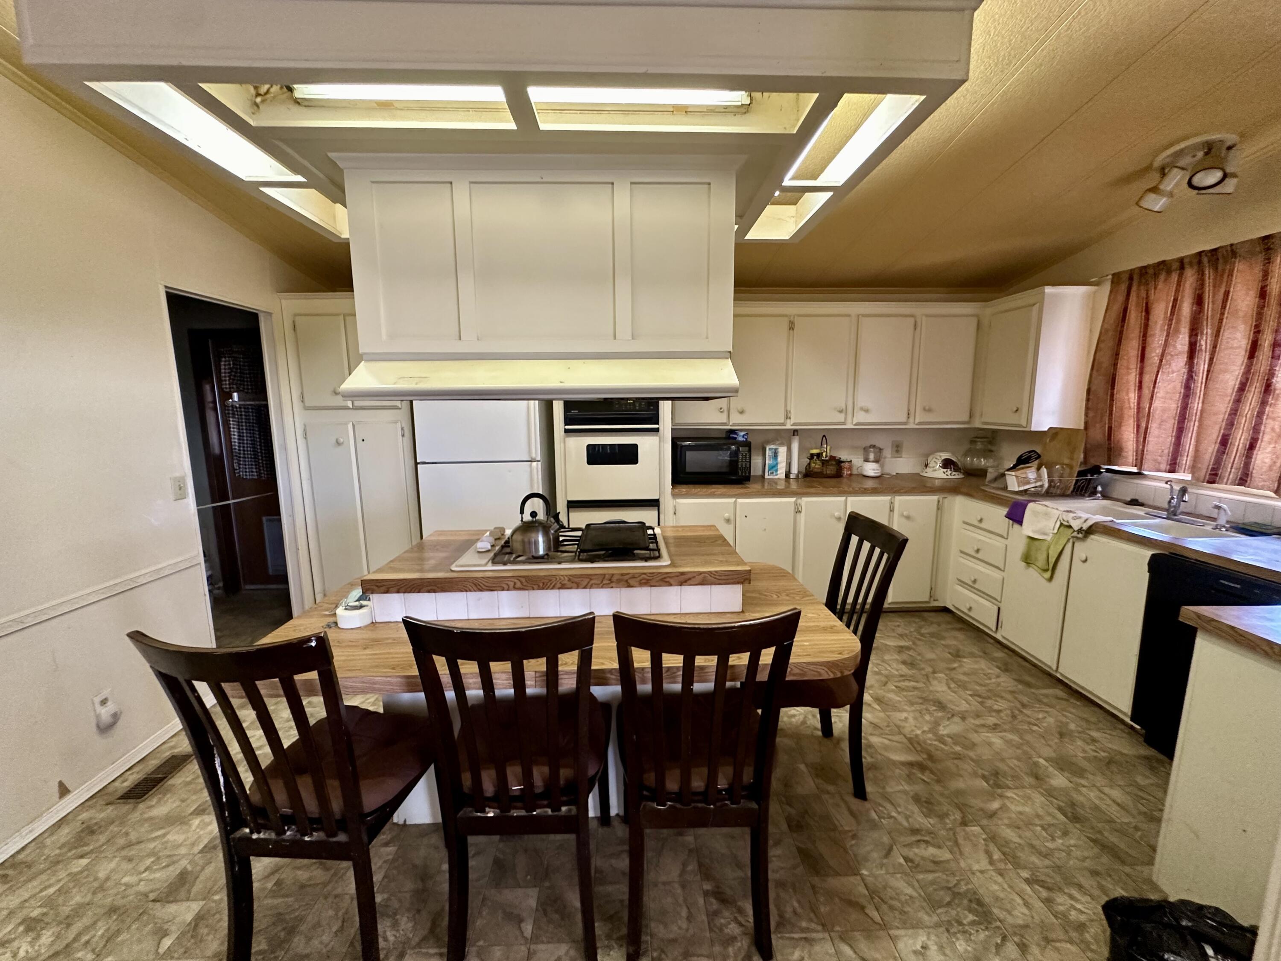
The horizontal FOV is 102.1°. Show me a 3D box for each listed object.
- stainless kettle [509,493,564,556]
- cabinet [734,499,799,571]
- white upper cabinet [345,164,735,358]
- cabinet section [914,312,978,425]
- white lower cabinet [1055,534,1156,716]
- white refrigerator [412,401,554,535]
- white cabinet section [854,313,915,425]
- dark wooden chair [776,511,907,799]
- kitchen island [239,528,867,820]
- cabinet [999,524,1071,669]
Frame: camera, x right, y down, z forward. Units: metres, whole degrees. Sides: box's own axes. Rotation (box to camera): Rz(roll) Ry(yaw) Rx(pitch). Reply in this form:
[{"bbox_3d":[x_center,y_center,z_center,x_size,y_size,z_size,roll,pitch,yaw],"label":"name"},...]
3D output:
[{"bbox_3d":[-0.393,0.163,1.990,0.205,0.228,0.185,3,9,25],"label":"stainless kettle"},{"bbox_3d":[0.875,0.483,3.873,0.415,0.800,0.540,-1,8,-1],"label":"cabinet"},{"bbox_3d":[-0.308,-0.718,1.837,1.215,0.580,0.380,-1,8,-2],"label":"white upper cabinet"},{"bbox_3d":[2.228,-0.819,3.910,0.430,0.790,0.310,-1,9,-2],"label":"cabinet section"},{"bbox_3d":[2.484,0.671,2.496,0.540,0.750,0.400,-1,8,-1],"label":"white lower cabinet"},{"bbox_3d":[-1.013,0.151,3.649,0.770,1.690,0.720,-1,8,-1],"label":"white refrigerator"},{"bbox_3d":[1.764,-0.814,3.894,0.430,0.790,0.310,-1,9,-2],"label":"white cabinet section"},{"bbox_3d":[0.685,0.692,2.132,0.550,1.020,0.470,-1,8,-1],"label":"dark wooden chair"},{"bbox_3d":[-0.283,0.764,2.033,1.950,0.920,1.100,-1,8,-2],"label":"kitchen island"},{"bbox_3d":[2.476,0.611,2.917,0.540,0.750,0.410,-1,8,-1],"label":"cabinet"}]

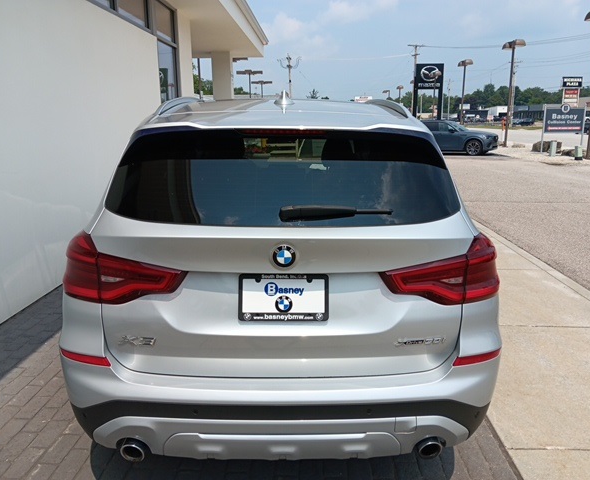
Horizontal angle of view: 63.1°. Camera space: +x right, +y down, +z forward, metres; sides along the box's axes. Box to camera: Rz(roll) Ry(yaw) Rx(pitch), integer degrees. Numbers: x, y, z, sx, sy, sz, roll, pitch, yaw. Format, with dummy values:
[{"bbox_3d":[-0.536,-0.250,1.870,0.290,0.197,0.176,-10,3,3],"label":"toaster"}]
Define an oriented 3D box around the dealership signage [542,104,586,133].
[{"bbox_3d":[14.242,-6.421,25.403,2.150,1.420,0.140,2,14,10],"label":"dealership signage"}]

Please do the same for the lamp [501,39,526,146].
[{"bbox_3d":[13.943,-9.347,31.180,1.350,6.700,0.420,11,17,39],"label":"lamp"}]

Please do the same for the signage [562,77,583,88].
[{"bbox_3d":[49.625,-28.115,85.808,3.500,1.750,0.500,1,14,5],"label":"signage"}]

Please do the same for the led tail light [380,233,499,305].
[{"bbox_3d":[0.554,0.100,1.777,0.510,0.215,0.270,0,14,-1],"label":"led tail light"}]

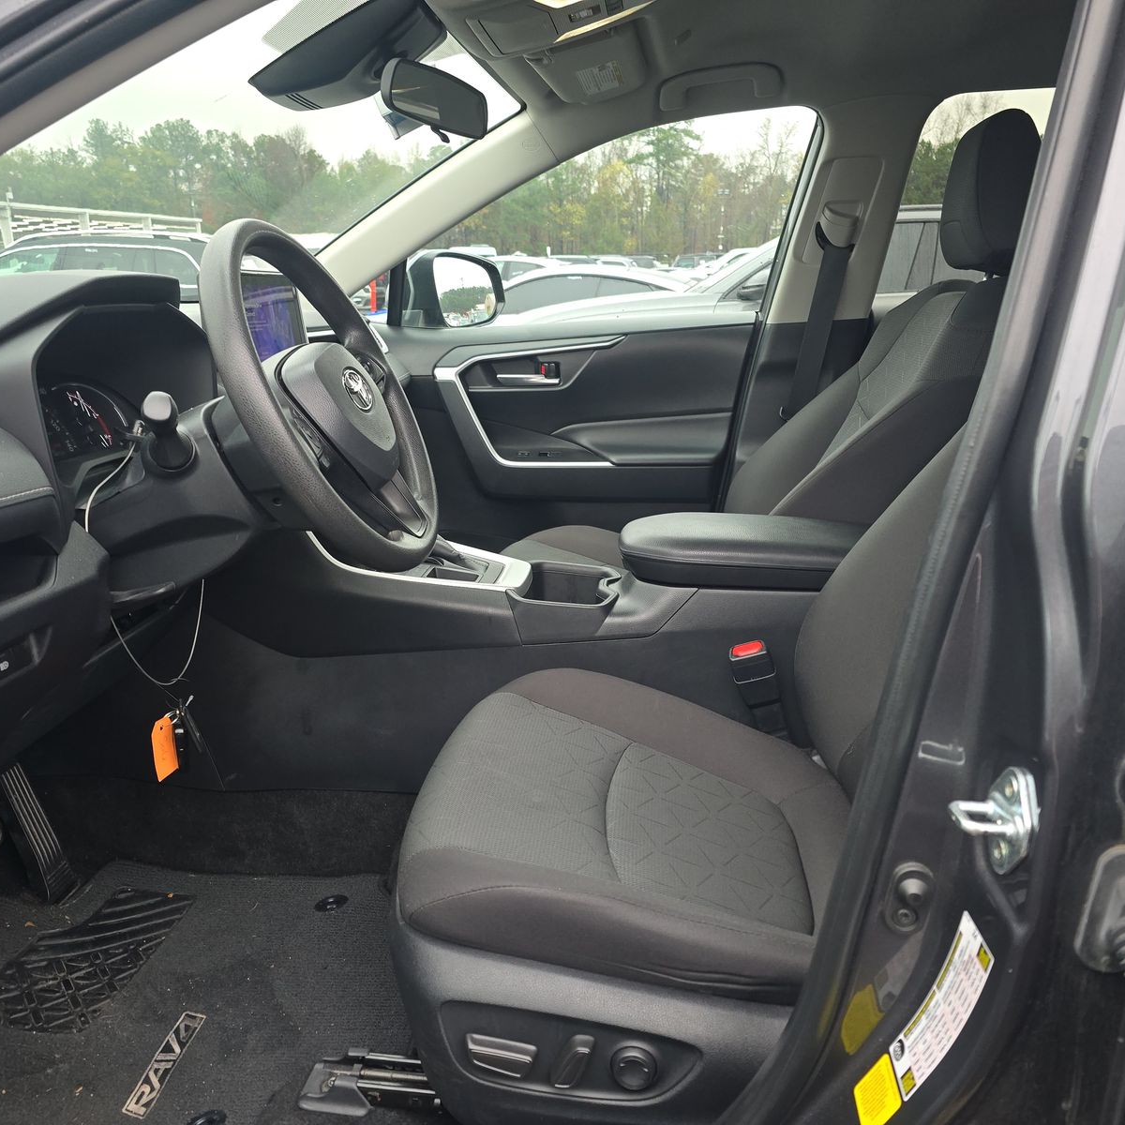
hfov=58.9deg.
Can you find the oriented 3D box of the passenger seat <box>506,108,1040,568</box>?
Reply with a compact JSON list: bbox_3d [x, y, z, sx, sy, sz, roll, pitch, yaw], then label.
[{"bbox_3d":[0.301,-0.226,1.693,0.900,0.980,0.530,1,17,7],"label":"passenger seat"}]

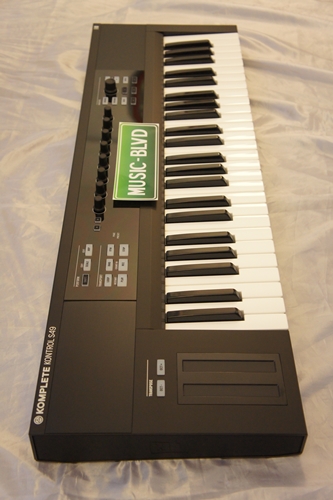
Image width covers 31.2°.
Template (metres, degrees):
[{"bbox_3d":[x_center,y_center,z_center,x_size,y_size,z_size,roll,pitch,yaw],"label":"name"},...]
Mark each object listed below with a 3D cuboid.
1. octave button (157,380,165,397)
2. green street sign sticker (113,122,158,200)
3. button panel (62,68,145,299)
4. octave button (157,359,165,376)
[{"bbox_3d":[-0.005,0.148,0.638,0.009,0.003,0.019,0,48,-1],"label":"octave button"},{"bbox_3d":[-0.042,-0.133,0.883,0.062,0.005,0.176,0,48,-1],"label":"green street sign sticker"},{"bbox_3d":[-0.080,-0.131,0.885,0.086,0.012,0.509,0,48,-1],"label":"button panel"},{"bbox_3d":[-0.006,0.129,0.655,0.009,0.003,0.020,0,48,-1],"label":"octave button"}]

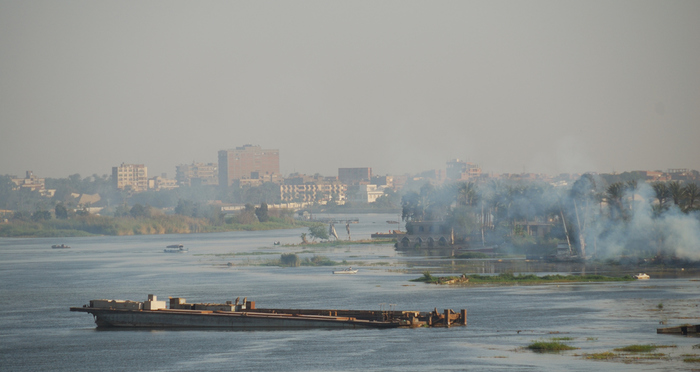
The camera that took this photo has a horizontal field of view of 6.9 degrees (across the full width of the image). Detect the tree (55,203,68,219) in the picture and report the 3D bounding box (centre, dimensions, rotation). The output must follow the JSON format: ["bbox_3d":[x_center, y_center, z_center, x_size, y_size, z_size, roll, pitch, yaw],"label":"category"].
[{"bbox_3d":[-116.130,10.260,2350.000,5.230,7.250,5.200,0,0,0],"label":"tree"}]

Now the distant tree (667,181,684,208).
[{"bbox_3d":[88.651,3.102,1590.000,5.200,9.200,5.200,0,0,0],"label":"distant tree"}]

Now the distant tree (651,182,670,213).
[{"bbox_3d":[76.300,8.080,1430.000,4.160,17.880,4.400,0,0,0],"label":"distant tree"}]

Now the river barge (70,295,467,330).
[{"bbox_3d":[-11.140,17.231,798.000,53.500,4.800,9.000,0,0,8],"label":"river barge"}]

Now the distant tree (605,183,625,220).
[{"bbox_3d":[65.300,8.140,1440.000,4.560,18.010,4.600,0,0,0],"label":"distant tree"}]

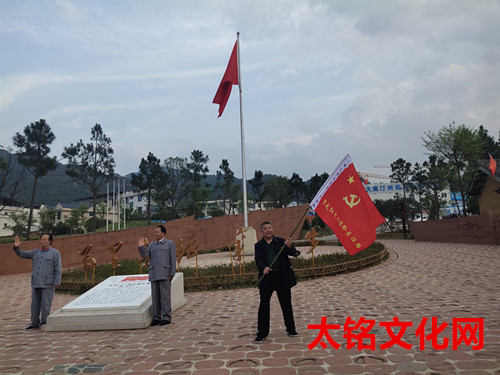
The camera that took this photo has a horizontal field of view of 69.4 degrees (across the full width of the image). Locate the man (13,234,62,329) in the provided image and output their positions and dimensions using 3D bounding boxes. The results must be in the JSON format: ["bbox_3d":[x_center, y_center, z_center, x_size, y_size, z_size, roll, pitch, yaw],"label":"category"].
[{"bbox_3d":[-3.869,1.711,6.574,0.760,1.690,0.500,-4,-6,11],"label":"man"}]

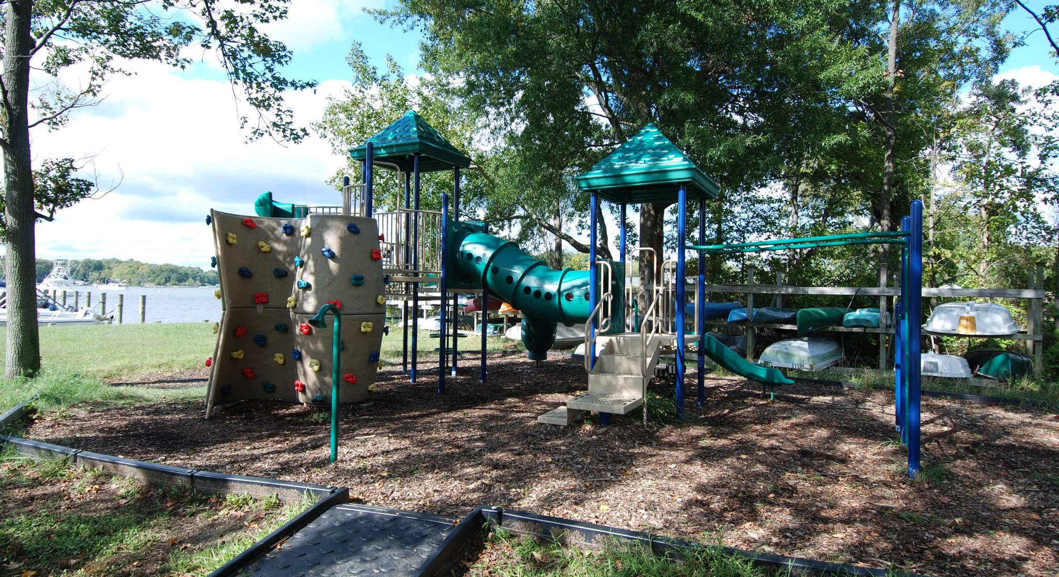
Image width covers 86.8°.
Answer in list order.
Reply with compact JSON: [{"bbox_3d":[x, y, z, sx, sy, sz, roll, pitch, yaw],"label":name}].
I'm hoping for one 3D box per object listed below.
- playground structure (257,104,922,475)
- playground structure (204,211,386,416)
[{"bbox_3d":[-0.030,-0.840,9.150,10.200,5.070,3.900,1,0,29],"label":"playground structure"},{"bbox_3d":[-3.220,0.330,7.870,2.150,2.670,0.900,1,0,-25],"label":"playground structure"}]

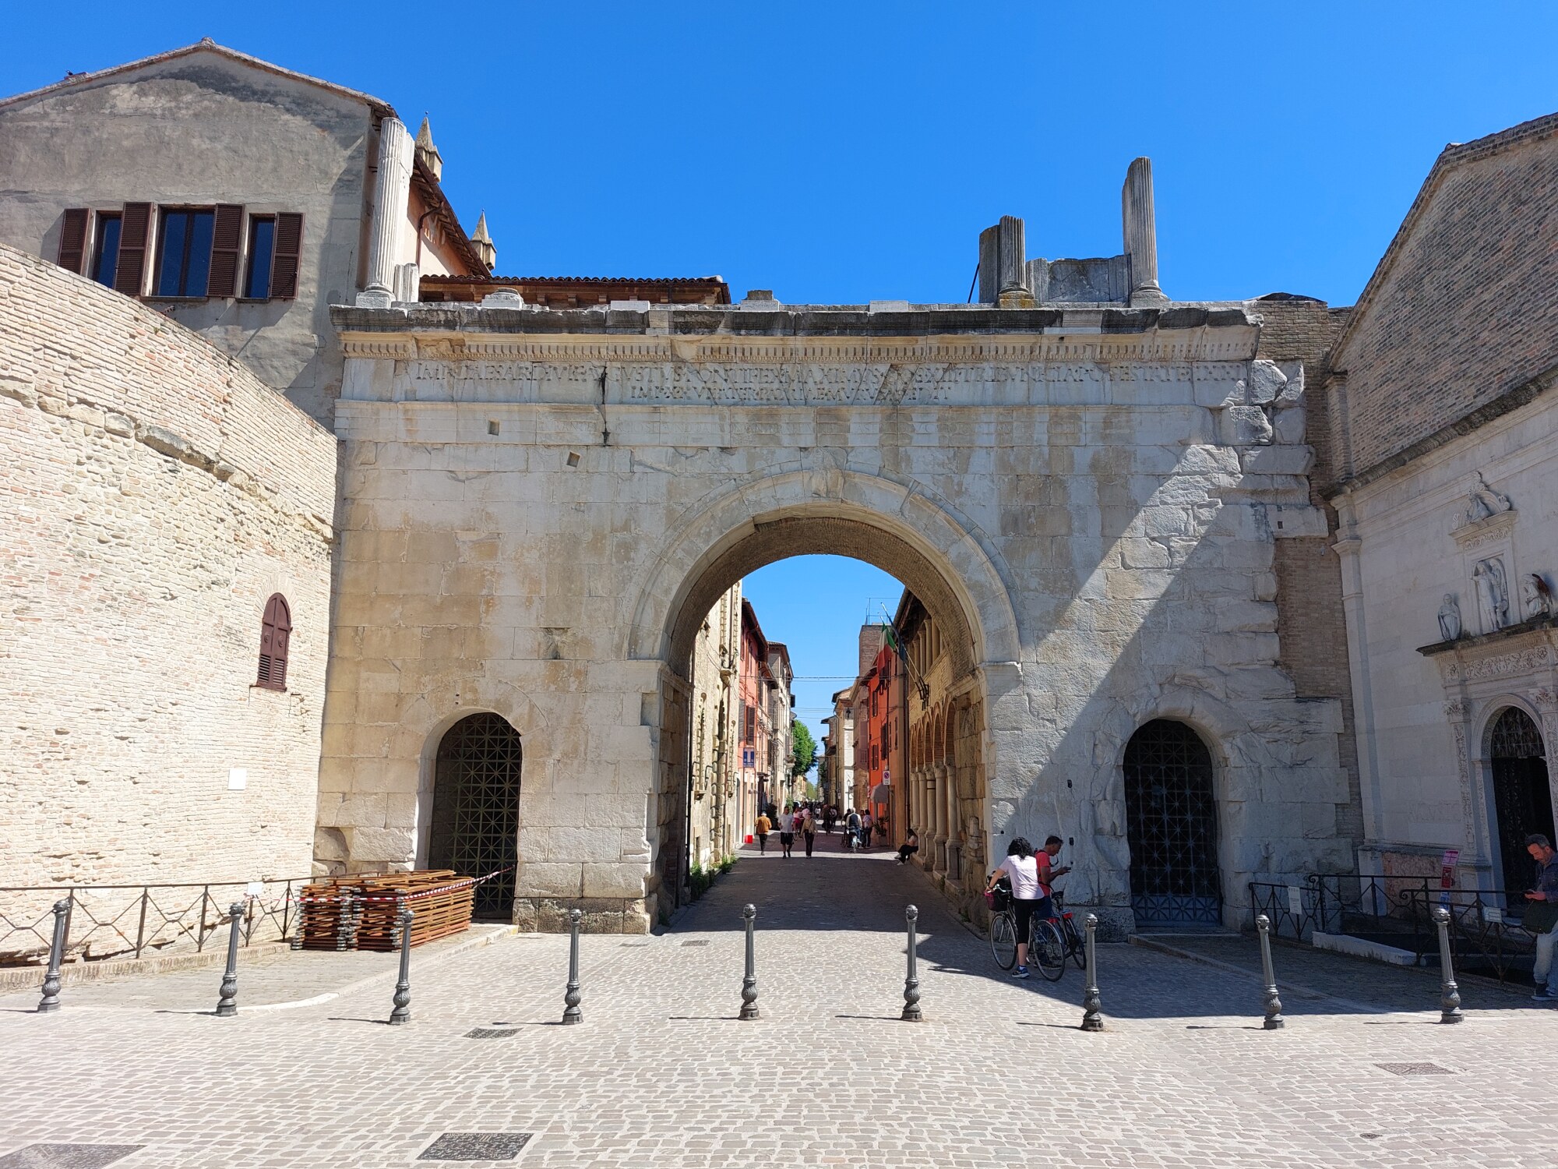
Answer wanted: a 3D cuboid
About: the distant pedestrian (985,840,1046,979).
[{"bbox_3d":[2.857,3.856,13.035,0.540,1.610,0.700,3,-11,-14],"label":"distant pedestrian"}]

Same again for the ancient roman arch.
[{"bbox_3d":[0.962,0.723,22.268,18.900,12.000,4.800,0,-11,2],"label":"ancient roman arch"}]

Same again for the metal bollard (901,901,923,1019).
[{"bbox_3d":[1.196,3.401,9.744,0.180,1.000,0.180,1,-11,0],"label":"metal bollard"}]

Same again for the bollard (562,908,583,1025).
[{"bbox_3d":[-1.895,3.536,10.048,0.190,1.015,0.190,0,-11,2],"label":"bollard"}]

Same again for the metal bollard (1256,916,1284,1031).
[{"bbox_3d":[4.540,3.580,10.021,0.180,1.000,0.180,1,-11,0],"label":"metal bollard"}]

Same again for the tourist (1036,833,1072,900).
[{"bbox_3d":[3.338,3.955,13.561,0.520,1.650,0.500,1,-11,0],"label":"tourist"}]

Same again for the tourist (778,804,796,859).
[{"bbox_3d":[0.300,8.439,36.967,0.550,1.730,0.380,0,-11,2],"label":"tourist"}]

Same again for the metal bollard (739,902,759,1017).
[{"bbox_3d":[-0.268,3.531,10.148,0.190,1.015,0.190,0,-11,2],"label":"metal bollard"}]

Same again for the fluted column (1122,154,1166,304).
[{"bbox_3d":[5.986,-5.719,17.901,0.700,2.662,0.720,0,-11,2],"label":"fluted column"}]

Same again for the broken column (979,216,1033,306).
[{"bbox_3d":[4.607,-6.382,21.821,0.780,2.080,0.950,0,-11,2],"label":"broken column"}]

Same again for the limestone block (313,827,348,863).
[{"bbox_3d":[-8.182,4.795,19.916,0.720,0.600,0.550,0,-11,2],"label":"limestone block"}]

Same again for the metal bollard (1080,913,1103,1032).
[{"bbox_3d":[2.878,3.579,9.998,0.190,1.015,0.190,0,-11,2],"label":"metal bollard"}]

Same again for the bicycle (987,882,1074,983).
[{"bbox_3d":[2.972,4.148,13.021,0.600,1.080,1.750,-1,-10,-17],"label":"bicycle"}]

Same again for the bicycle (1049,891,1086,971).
[{"bbox_3d":[3.670,4.379,14.061,0.600,1.050,1.750,-7,-10,-6],"label":"bicycle"}]

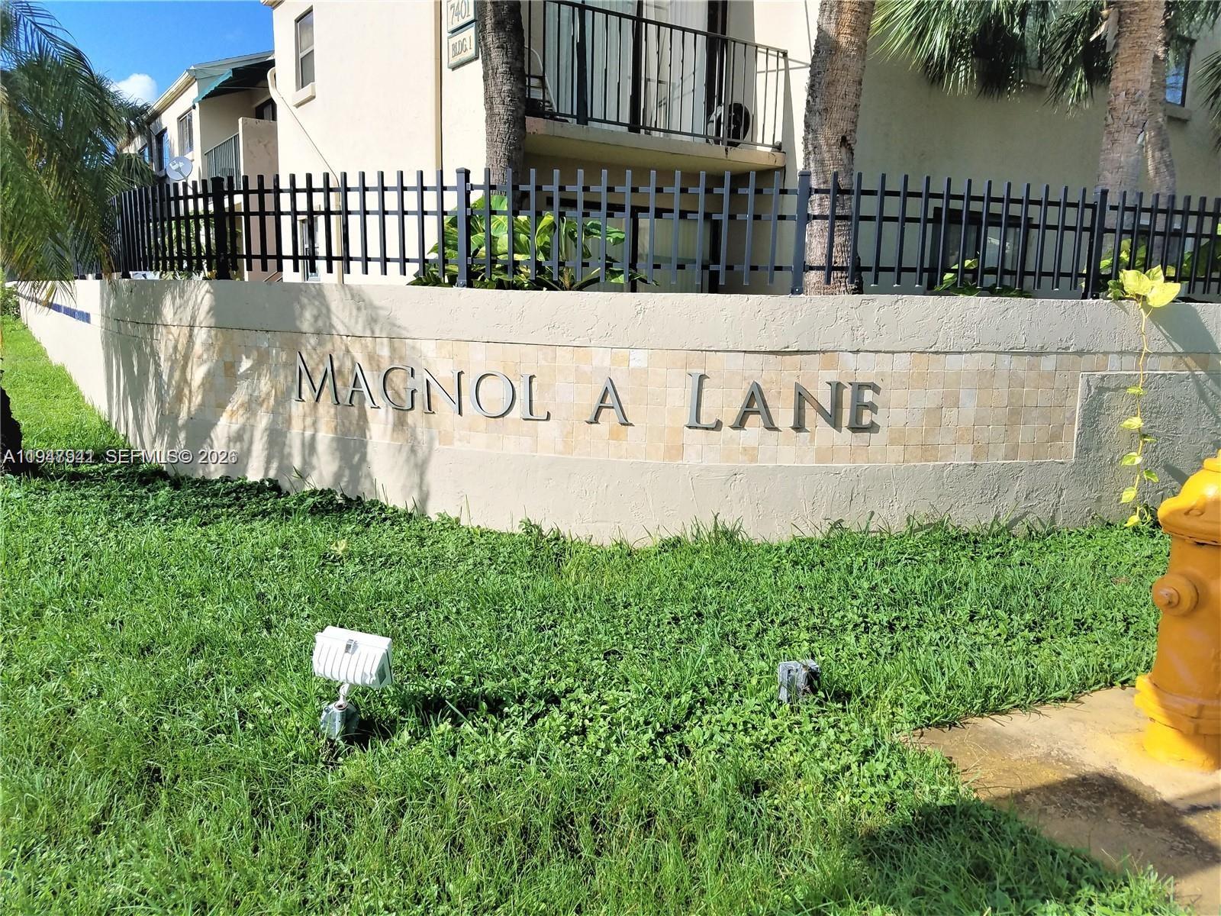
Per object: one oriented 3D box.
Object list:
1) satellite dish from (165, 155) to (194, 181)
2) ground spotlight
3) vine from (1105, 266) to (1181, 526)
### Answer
[{"bbox_3d":[-9.305,-6.244,19.800,0.550,0.560,0.380,2,-3,2],"label":"satellite dish"},{"bbox_3d":[-0.759,0.667,2.700,0.215,0.310,0.155,5,12,19],"label":"ground spotlight"},{"bbox_3d":[3.096,-0.352,5.330,0.380,1.480,0.200,-3,12,-20],"label":"vine"}]

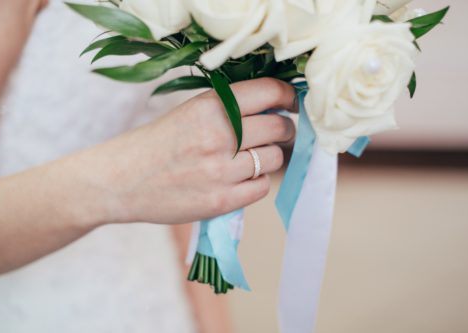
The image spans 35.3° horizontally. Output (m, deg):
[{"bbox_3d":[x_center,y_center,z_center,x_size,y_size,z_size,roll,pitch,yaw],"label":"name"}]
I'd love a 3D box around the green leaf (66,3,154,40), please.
[{"bbox_3d":[-0.080,-0.096,0.475,0.066,0.015,0.020,23,0,-18],"label":"green leaf"}]

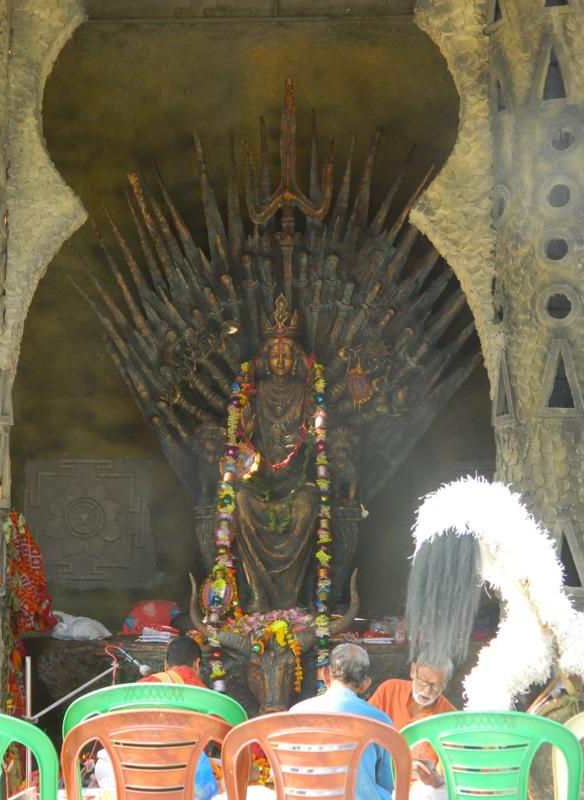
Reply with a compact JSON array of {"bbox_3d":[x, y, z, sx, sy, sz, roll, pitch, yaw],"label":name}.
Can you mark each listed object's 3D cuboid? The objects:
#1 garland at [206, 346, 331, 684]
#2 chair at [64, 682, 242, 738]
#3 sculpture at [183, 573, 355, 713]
[{"bbox_3d":[-0.117,0.619,9.650,0.640,1.670,0.420,0,-3,0],"label":"garland"},{"bbox_3d":[-0.400,1.235,5.750,0.570,0.860,0.570,0,-3,0],"label":"chair"},{"bbox_3d":[-0.095,1.180,9.450,0.840,0.710,0.480,0,-3,0],"label":"sculpture"}]

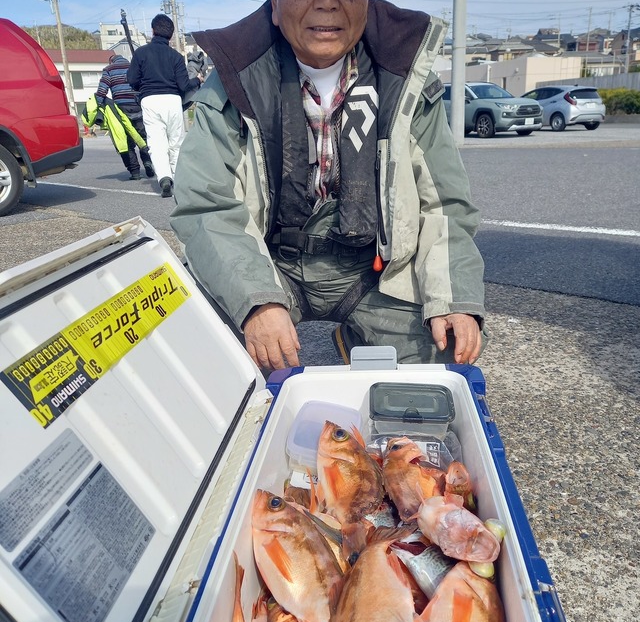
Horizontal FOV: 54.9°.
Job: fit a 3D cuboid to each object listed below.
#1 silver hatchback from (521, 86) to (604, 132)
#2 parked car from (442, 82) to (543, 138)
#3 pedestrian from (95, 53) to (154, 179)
[{"bbox_3d":[8.725,-7.544,23.180,1.695,1.485,4.030,-9,18,-21],"label":"silver hatchback"},{"bbox_3d":[5.070,-6.493,19.945,1.860,1.690,4.600,-12,19,-28],"label":"parked car"},{"bbox_3d":[-2.410,-2.507,7.932,0.620,1.560,0.600,-6,17,-10],"label":"pedestrian"}]

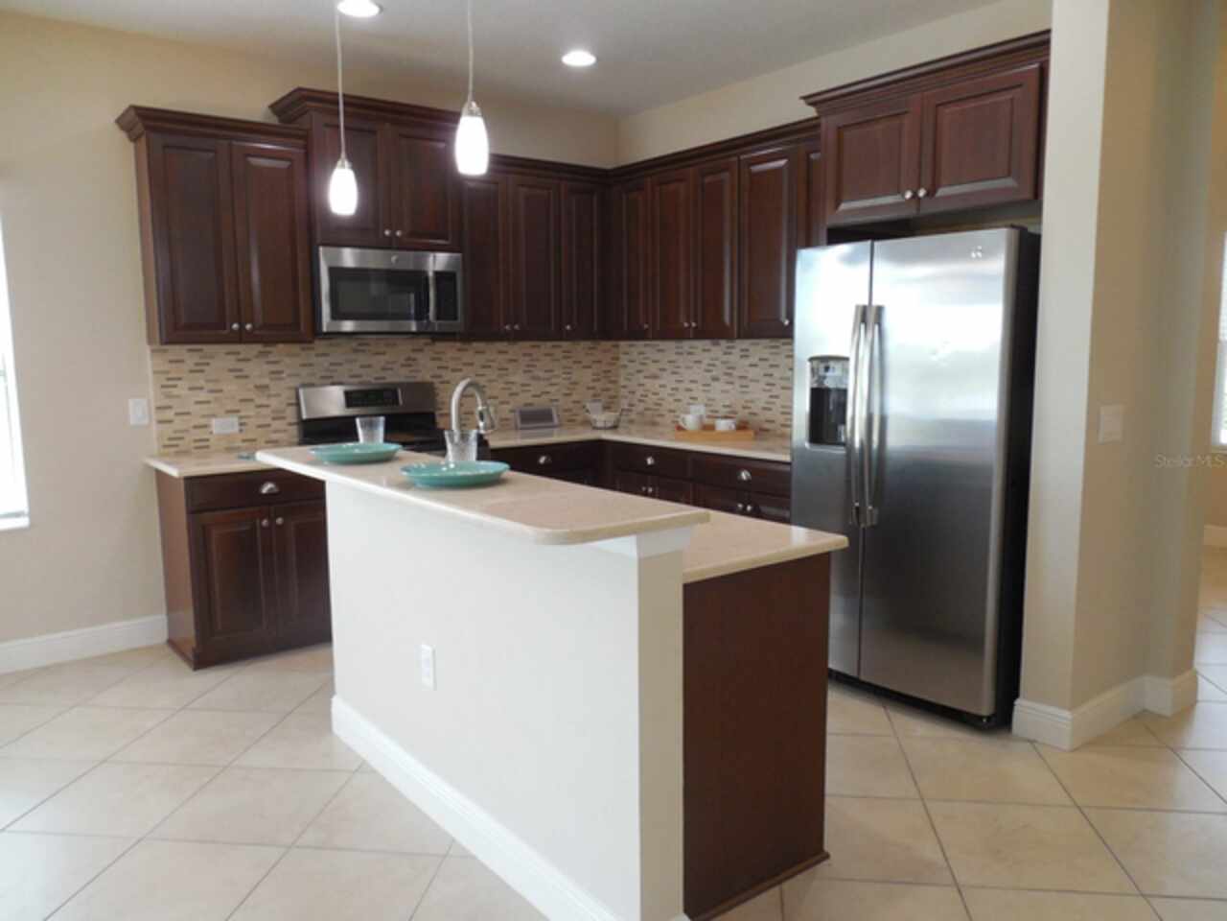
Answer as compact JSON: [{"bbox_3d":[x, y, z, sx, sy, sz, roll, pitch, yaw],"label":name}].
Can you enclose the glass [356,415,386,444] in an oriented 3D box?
[{"bbox_3d":[-0.879,-0.100,3.195,0.098,0.120,0.098,-7,10,-38],"label":"glass"}]

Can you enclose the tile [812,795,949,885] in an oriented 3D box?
[{"bbox_3d":[0.706,1.087,2.568,0.457,0.010,0.457,0,8,7],"label":"tile"}]

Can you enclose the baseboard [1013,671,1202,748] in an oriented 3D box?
[{"bbox_3d":[1.872,0.900,3.341,0.845,0.137,0.305,-6,9,-38],"label":"baseboard"}]

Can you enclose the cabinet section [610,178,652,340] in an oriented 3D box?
[{"bbox_3d":[0.231,-1.182,5.289,0.331,0.918,0.400,-6,9,-37],"label":"cabinet section"}]

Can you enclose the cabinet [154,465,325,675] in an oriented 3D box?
[{"bbox_3d":[-1.748,0.448,4.308,0.702,0.875,0.593,-6,9,-38],"label":"cabinet"}]

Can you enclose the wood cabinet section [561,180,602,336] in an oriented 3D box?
[{"bbox_3d":[-0.290,-1.193,5.388,0.309,0.909,0.331,-6,9,-37],"label":"wood cabinet section"}]

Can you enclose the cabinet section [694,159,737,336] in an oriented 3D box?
[{"bbox_3d":[0.665,-1.115,4.728,0.331,0.919,0.323,-6,9,-37],"label":"cabinet section"}]

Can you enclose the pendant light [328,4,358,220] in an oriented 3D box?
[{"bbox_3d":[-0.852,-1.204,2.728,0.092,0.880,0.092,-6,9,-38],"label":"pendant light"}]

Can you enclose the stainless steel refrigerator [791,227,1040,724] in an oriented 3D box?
[{"bbox_3d":[1.341,0.034,3.678,0.835,1.785,0.909,-6,9,-38],"label":"stainless steel refrigerator"}]

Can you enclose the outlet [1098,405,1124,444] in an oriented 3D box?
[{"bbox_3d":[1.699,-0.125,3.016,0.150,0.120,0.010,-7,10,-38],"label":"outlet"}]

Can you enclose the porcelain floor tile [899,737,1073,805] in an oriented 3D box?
[{"bbox_3d":[1.219,1.029,2.948,0.457,0.010,0.457,0,8,7],"label":"porcelain floor tile"}]

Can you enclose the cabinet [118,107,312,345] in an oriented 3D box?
[{"bbox_3d":[-1.860,-1.060,4.204,0.756,1.004,0.348,-6,9,-38],"label":"cabinet"}]

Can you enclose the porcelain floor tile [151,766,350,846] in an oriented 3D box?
[{"bbox_3d":[-1.115,1.075,2.774,0.456,0.010,0.456,0,7,7],"label":"porcelain floor tile"}]

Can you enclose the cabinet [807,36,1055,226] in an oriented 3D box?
[{"bbox_3d":[1.417,-1.250,3.597,0.640,0.550,1.040,-7,10,-38],"label":"cabinet"}]

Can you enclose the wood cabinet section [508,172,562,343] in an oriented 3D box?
[{"bbox_3d":[-0.550,-1.164,5.190,0.349,0.909,0.331,-6,9,-37],"label":"wood cabinet section"}]

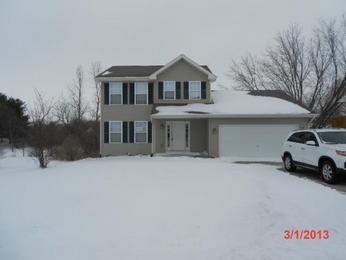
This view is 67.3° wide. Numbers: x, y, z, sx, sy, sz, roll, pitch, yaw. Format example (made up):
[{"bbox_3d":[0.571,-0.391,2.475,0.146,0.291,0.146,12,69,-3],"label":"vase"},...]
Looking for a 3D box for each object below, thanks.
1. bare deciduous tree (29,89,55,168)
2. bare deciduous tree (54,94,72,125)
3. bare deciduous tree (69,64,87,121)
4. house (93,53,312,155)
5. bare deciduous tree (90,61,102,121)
[{"bbox_3d":[-6.570,-0.070,13.000,1.300,4.000,1.300,0,0,0],"label":"bare deciduous tree"},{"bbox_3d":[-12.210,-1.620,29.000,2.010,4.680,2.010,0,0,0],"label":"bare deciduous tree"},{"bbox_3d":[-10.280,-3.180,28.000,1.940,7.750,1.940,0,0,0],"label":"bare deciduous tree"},{"bbox_3d":[1.870,-1.750,20.900,13.800,7.000,9.400,0,0,0],"label":"house"},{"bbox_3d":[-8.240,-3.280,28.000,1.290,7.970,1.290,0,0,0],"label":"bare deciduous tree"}]

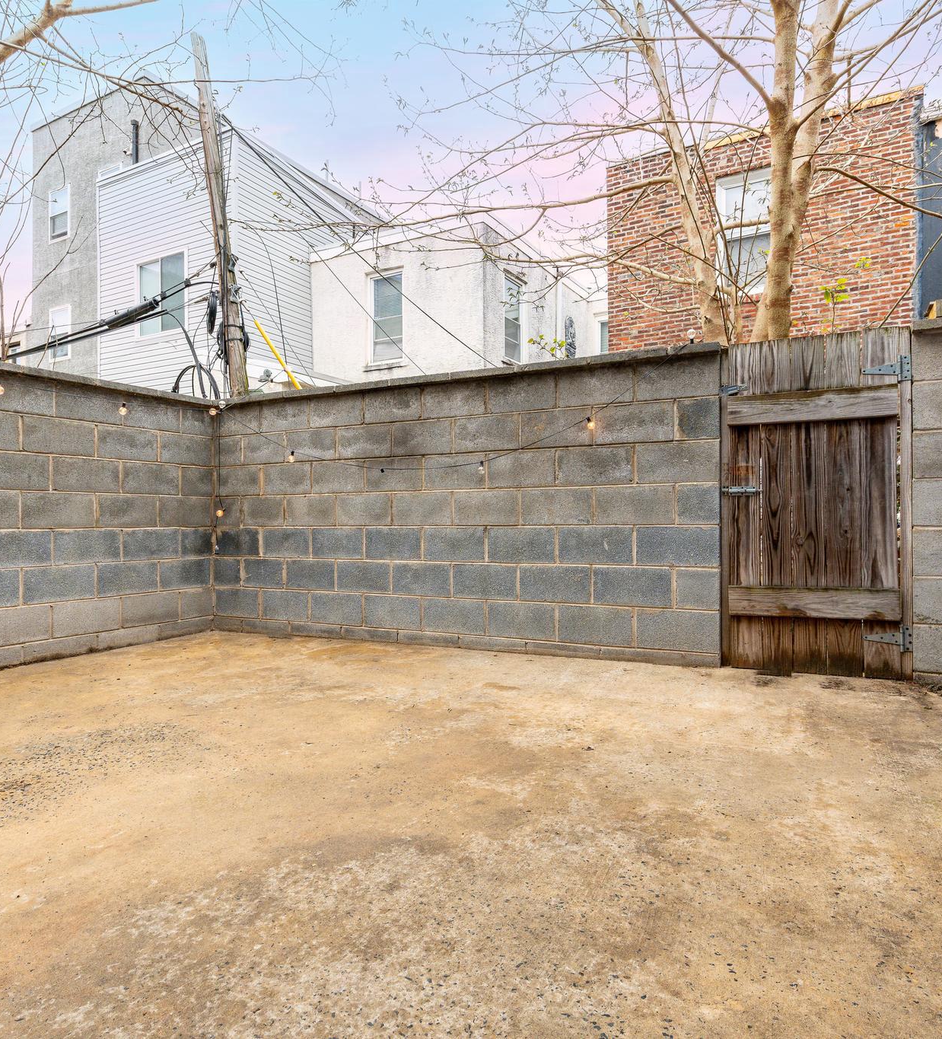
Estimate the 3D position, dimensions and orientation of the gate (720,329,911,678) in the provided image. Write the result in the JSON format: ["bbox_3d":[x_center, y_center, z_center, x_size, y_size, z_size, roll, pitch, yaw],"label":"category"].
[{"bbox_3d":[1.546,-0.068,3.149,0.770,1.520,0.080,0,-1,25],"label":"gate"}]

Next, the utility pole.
[{"bbox_3d":[-2.462,-2.148,7.030,0.210,5.777,0.210,-7,-2,25],"label":"utility pole"}]

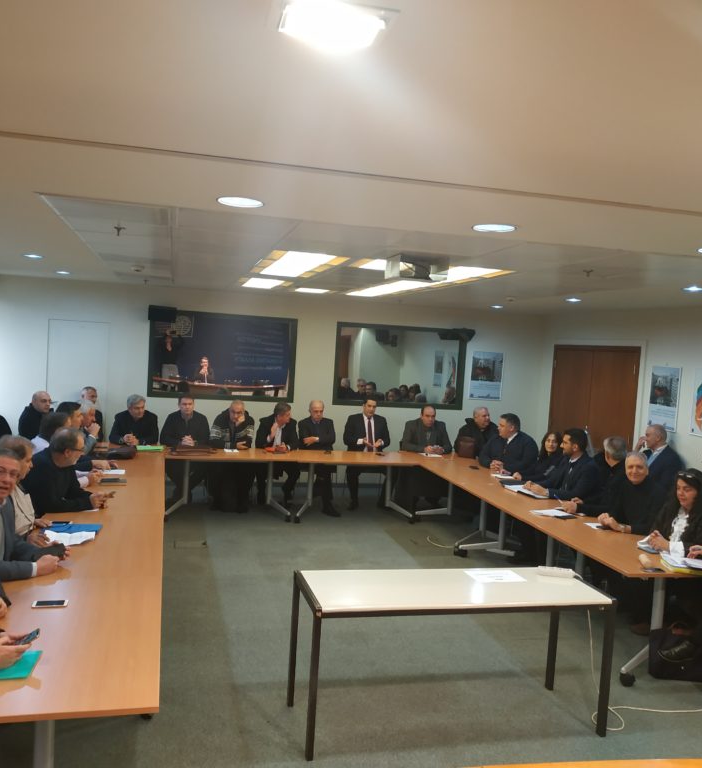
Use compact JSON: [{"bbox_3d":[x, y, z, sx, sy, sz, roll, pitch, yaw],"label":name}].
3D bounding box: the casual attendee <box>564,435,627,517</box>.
[{"bbox_3d":[2.199,1.148,6.309,0.820,1.320,0.560,3,3,-15],"label":"casual attendee"}]

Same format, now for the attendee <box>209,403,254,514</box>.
[{"bbox_3d":[-1.395,0.830,8.234,0.580,1.270,0.780,3,3,-15],"label":"attendee"}]

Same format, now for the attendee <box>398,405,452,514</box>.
[{"bbox_3d":[0.962,0.930,8.976,0.600,1.290,0.780,3,3,-7],"label":"attendee"}]

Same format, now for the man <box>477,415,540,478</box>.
[{"bbox_3d":[1.787,1.003,8.231,0.850,1.320,0.580,2,3,-18],"label":"man"}]

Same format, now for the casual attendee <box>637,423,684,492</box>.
[{"bbox_3d":[2.874,1.104,7.418,0.850,1.340,0.520,3,3,-4],"label":"casual attendee"}]

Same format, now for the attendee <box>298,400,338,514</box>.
[{"bbox_3d":[-0.381,0.867,8.613,0.500,1.290,0.820,3,3,-12],"label":"attendee"}]

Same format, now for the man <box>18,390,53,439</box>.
[{"bbox_3d":[-3.314,0.719,7.566,0.740,1.280,0.530,5,4,25],"label":"man"}]

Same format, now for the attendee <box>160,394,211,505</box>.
[{"bbox_3d":[-1.894,0.773,8.061,0.570,1.280,0.760,2,4,-15],"label":"attendee"}]

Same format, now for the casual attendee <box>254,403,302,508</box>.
[{"bbox_3d":[-0.870,0.823,8.329,0.530,1.270,0.740,2,4,-20],"label":"casual attendee"}]

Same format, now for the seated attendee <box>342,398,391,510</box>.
[{"bbox_3d":[0.144,0.829,8.726,0.550,1.330,0.750,2,4,-15],"label":"seated attendee"}]

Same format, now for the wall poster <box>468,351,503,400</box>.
[{"bbox_3d":[1.976,-0.116,10.321,0.490,0.695,0.020,3,3,-15],"label":"wall poster"}]

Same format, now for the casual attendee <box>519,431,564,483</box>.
[{"bbox_3d":[1.975,1.088,7.220,0.740,1.210,0.490,2,4,-17],"label":"casual attendee"}]

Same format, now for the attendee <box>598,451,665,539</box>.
[{"bbox_3d":[2.289,1.193,5.728,0.850,1.280,0.550,2,3,-19],"label":"attendee"}]

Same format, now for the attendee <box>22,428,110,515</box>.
[{"bbox_3d":[-2.198,0.965,5.251,0.820,1.250,0.550,3,3,-15],"label":"attendee"}]

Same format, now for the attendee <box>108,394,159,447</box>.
[{"bbox_3d":[-2.503,0.762,8.170,0.580,1.270,0.780,3,3,-16],"label":"attendee"}]

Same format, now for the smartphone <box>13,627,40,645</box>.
[{"bbox_3d":[-1.253,0.987,2.725,0.147,0.009,0.072,-29,15,-19],"label":"smartphone"}]

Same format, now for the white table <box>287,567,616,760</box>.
[{"bbox_3d":[0.530,1.455,3.824,1.630,0.747,0.521,3,4,-14],"label":"white table"}]

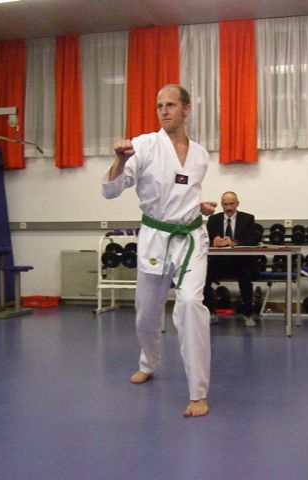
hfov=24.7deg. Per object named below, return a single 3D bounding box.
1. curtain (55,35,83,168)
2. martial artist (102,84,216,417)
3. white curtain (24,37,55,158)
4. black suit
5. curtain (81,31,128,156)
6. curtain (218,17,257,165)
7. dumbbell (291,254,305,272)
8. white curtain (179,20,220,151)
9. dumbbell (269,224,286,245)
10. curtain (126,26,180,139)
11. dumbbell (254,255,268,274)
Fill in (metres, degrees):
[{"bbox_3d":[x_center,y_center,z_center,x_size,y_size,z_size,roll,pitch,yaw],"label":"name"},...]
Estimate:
[{"bbox_3d":[-1.061,-1.725,8.720,0.340,1.670,0.120,0,0,15],"label":"curtain"},{"bbox_3d":[0.013,0.004,3.836,0.648,1.690,0.940,0,0,-14],"label":"martial artist"},{"bbox_3d":[-1.400,-1.755,8.650,0.430,1.500,0.110,0,0,15],"label":"white curtain"},{"bbox_3d":[0.770,0.220,7.030,0.550,1.040,0.600,0,0,12],"label":"black suit"},{"bbox_3d":[-0.594,-1.745,8.403,0.600,1.492,0.130,0,0,13],"label":"curtain"},{"bbox_3d":[0.983,-1.721,8.170,0.450,1.680,0.120,0,0,15],"label":"curtain"},{"bbox_3d":[1.593,0.270,7.800,0.165,0.180,0.280,0,15,15],"label":"dumbbell"},{"bbox_3d":[0.545,-1.810,8.330,0.480,1.550,0.110,0,0,15],"label":"white curtain"},{"bbox_3d":[1.392,-0.062,7.920,0.165,0.180,0.280,0,15,15],"label":"dumbbell"},{"bbox_3d":[0.003,-1.680,8.261,0.653,1.608,0.130,0,0,13],"label":"curtain"},{"bbox_3d":[1.176,0.283,7.792,0.165,0.165,0.290,0,28,13],"label":"dumbbell"}]

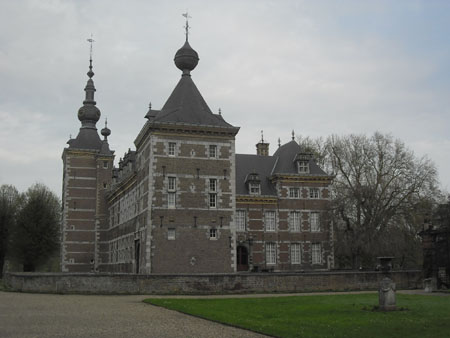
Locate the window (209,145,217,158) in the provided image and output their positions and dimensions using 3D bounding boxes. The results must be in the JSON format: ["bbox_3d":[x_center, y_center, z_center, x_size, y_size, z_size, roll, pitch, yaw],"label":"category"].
[{"bbox_3d":[-1.096,-1.575,52.265,0.707,1.295,0.200,3,-10,-18],"label":"window"}]

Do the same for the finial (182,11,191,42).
[{"bbox_3d":[-3.785,-14.182,57.229,0.900,3.234,0.450,6,-12,-34],"label":"finial"}]

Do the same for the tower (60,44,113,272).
[{"bbox_3d":[-19.726,-2.169,82.802,6.762,34.986,7.252,3,-10,-18],"label":"tower"}]

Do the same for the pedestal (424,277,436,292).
[{"bbox_3d":[12.167,6.826,33.785,0.580,0.840,0.580,3,-10,-18],"label":"pedestal"}]

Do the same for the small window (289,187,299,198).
[{"bbox_3d":[10.492,3.588,86.646,1.661,1.679,0.200,3,-10,-18],"label":"small window"}]

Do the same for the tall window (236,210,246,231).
[{"bbox_3d":[2.239,7.503,83.210,1.637,3.022,0.200,3,-10,-18],"label":"tall window"}]

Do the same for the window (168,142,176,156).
[{"bbox_3d":[-4.722,-1.763,51.088,0.675,1.248,0.200,3,-10,-18],"label":"window"}]

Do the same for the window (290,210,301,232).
[{"bbox_3d":[9.658,7.216,78.515,1.604,2.877,0.250,3,-11,-19],"label":"window"}]

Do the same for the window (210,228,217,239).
[{"bbox_3d":[-0.983,5.603,49.139,0.639,0.947,0.250,3,-11,-19],"label":"window"}]

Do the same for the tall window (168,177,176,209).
[{"bbox_3d":[-4.485,2.015,48.565,0.668,2.740,0.250,3,-11,-19],"label":"tall window"}]

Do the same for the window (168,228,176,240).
[{"bbox_3d":[-4.449,5.459,47.954,0.651,0.974,0.250,3,-11,-19],"label":"window"}]

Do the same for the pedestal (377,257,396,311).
[{"bbox_3d":[6.268,4.438,22.246,0.700,2.025,0.700,2,-10,-14],"label":"pedestal"}]

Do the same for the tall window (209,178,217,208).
[{"bbox_3d":[-1.078,2.209,51.612,0.707,2.653,0.200,3,-10,-18],"label":"tall window"}]

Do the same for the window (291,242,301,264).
[{"bbox_3d":[9.636,11.524,77.728,1.542,2.832,0.250,3,-11,-19],"label":"window"}]

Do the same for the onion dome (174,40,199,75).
[{"bbox_3d":[-3.704,-10.727,55.064,2.417,3.420,2.417,-1,-10,0],"label":"onion dome"}]

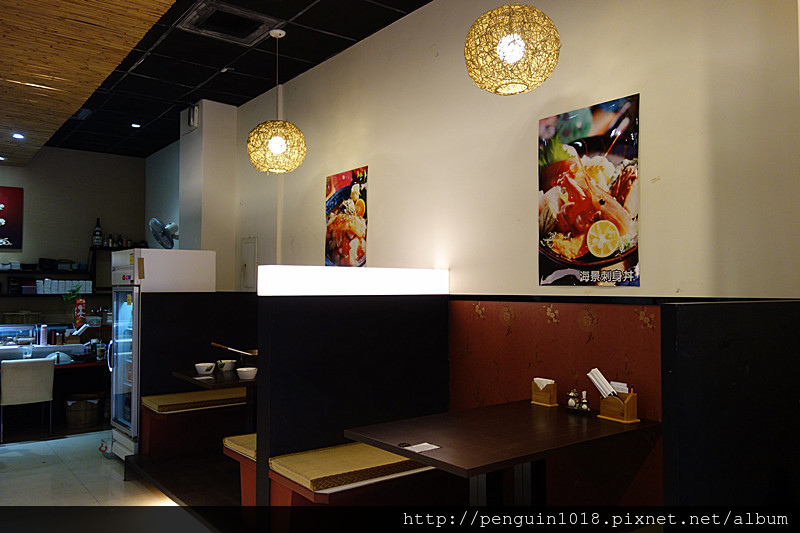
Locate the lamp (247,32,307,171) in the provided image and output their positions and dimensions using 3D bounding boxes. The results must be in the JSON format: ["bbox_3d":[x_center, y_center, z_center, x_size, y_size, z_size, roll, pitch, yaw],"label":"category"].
[{"bbox_3d":[-0.894,-1.201,4.542,0.425,1.031,0.425,0,-2,0],"label":"lamp"}]

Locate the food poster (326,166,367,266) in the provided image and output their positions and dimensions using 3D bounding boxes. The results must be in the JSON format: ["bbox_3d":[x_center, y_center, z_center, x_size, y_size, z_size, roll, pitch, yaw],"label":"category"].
[{"bbox_3d":[-0.420,-0.288,4.799,0.020,0.890,0.580,2,-3,-38],"label":"food poster"}]

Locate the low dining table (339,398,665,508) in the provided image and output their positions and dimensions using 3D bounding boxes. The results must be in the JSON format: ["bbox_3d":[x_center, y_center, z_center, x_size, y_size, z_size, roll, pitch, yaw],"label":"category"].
[{"bbox_3d":[0.458,1.045,2.689,1.180,0.702,0.735,2,-3,-38],"label":"low dining table"}]

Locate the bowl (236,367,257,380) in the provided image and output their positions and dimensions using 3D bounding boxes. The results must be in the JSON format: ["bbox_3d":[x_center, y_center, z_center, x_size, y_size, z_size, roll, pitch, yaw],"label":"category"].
[{"bbox_3d":[-0.998,0.703,4.073,0.143,0.063,0.143,0,-2,0],"label":"bowl"}]

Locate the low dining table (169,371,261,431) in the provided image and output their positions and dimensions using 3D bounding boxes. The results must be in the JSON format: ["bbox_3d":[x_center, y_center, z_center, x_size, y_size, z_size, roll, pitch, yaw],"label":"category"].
[{"bbox_3d":[-0.919,1.102,4.434,1.170,0.708,0.730,2,-3,-38],"label":"low dining table"}]

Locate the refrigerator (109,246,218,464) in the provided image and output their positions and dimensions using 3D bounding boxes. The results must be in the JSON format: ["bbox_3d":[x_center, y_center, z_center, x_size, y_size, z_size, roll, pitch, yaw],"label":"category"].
[{"bbox_3d":[-2.094,0.758,5.460,0.690,1.780,0.700,2,-3,-38],"label":"refrigerator"}]

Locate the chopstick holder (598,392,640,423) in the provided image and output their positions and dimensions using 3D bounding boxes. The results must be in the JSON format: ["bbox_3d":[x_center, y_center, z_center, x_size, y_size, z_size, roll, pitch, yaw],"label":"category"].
[{"bbox_3d":[1.002,0.637,2.860,0.096,0.128,0.172,1,-2,-32],"label":"chopstick holder"}]

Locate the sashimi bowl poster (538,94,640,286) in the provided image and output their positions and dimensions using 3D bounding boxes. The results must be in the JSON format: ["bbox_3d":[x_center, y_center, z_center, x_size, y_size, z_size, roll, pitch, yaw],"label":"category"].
[{"bbox_3d":[0.925,-0.349,3.103,0.020,0.893,0.585,2,-3,-38],"label":"sashimi bowl poster"}]

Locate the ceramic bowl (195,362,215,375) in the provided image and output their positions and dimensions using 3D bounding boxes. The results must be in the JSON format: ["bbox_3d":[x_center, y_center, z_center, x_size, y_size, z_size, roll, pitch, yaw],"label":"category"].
[{"bbox_3d":[-1.344,0.710,4.301,0.143,0.063,0.143,0,-2,0],"label":"ceramic bowl"}]

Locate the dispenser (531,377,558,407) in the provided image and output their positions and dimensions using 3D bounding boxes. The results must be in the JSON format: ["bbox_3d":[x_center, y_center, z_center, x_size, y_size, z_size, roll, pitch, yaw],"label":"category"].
[{"bbox_3d":[0.747,0.650,3.216,0.072,0.126,0.126,2,-3,-38],"label":"dispenser"}]

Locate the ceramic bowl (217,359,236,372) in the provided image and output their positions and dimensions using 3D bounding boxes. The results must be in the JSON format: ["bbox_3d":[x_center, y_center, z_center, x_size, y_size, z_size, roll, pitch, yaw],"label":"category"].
[{"bbox_3d":[-1.238,0.717,4.467,0.143,0.063,0.143,0,-2,0],"label":"ceramic bowl"}]

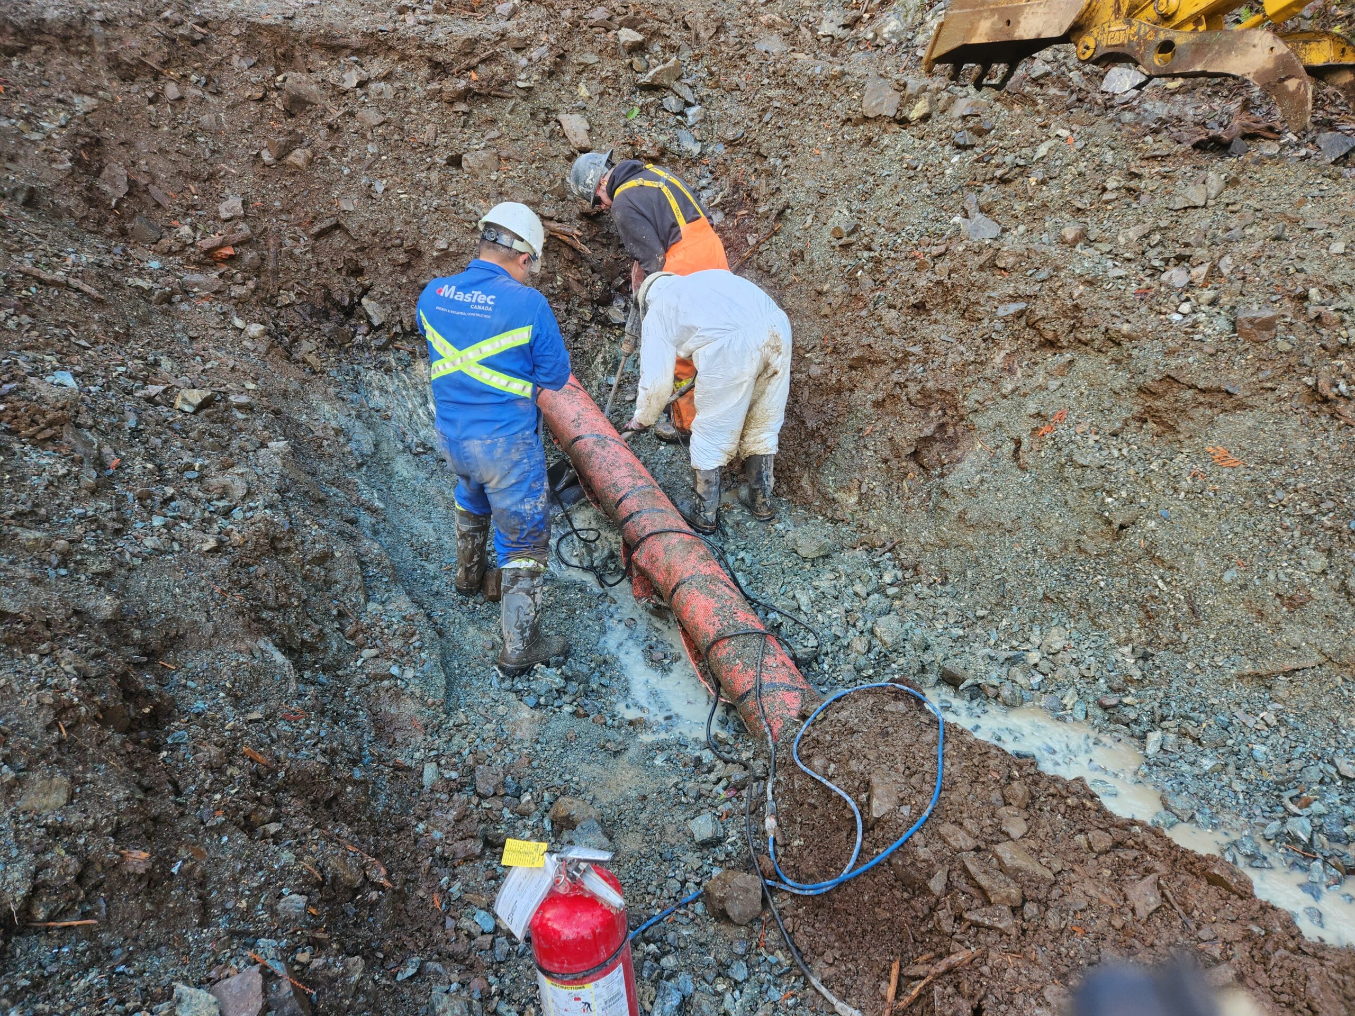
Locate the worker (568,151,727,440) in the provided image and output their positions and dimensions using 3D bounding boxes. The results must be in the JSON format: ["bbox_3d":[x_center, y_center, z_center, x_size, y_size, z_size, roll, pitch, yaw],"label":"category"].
[{"bbox_3d":[-0.100,-1.016,4.502,0.800,1.460,0.550,9,36,12],"label":"worker"}]

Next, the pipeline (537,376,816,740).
[{"bbox_3d":[-0.204,-0.032,4.143,0.280,0.280,2.942,-14,37,-19],"label":"pipeline"}]

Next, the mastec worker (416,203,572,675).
[{"bbox_3d":[-0.650,-0.239,3.227,0.600,1.690,0.620,24,42,30],"label":"mastec worker"}]

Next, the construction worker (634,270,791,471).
[{"bbox_3d":[0.150,-0.622,3.983,0.820,0.950,0.550,26,42,32],"label":"construction worker"}]

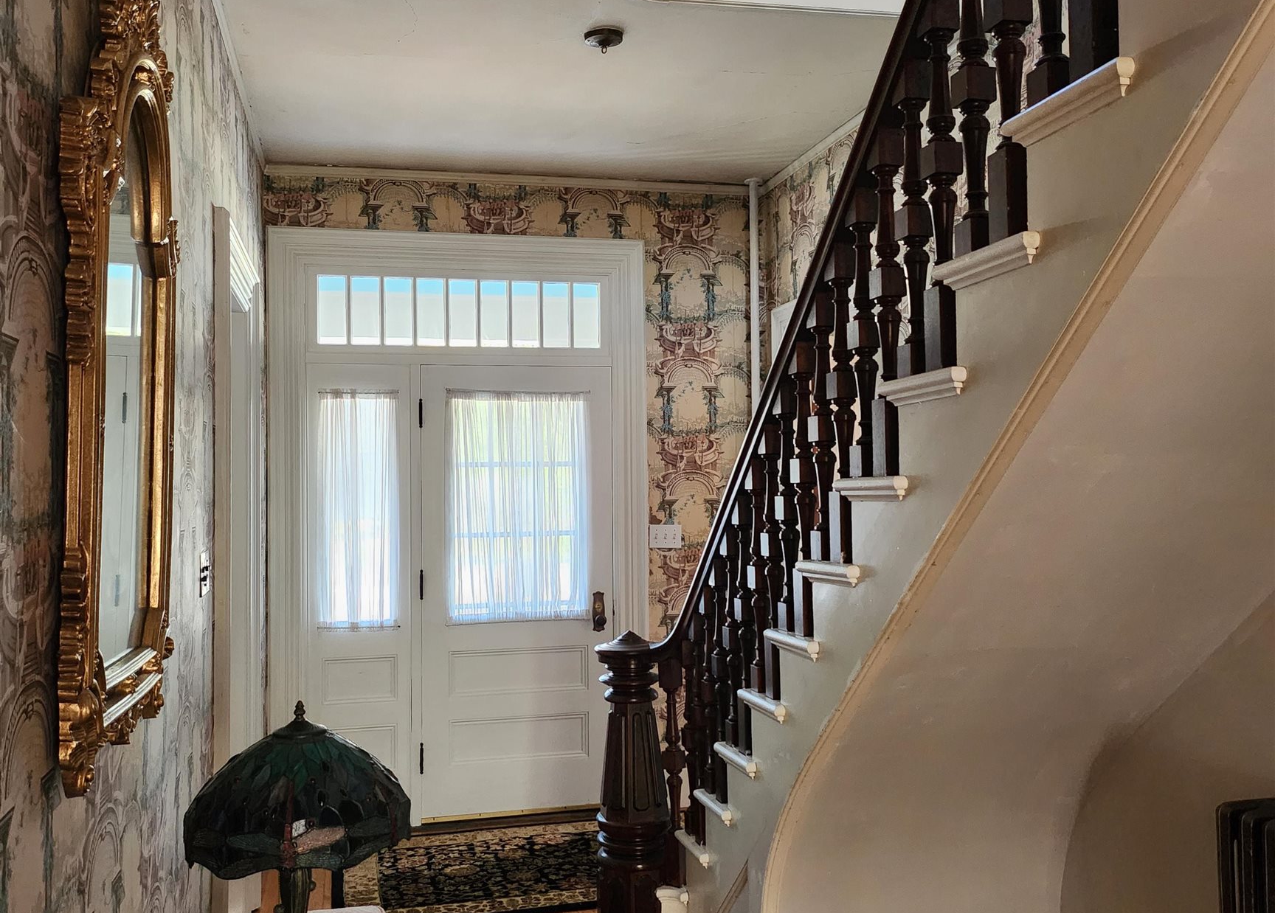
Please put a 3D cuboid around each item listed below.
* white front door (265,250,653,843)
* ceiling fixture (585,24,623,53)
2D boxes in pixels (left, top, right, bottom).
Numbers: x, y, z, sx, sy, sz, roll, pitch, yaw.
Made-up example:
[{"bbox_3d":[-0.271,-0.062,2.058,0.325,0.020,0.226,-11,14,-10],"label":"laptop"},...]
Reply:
[{"bbox_3d":[-0.795,0.324,5.516,1.755,2.729,0.120,0,-1,-14],"label":"white front door"},{"bbox_3d":[-0.108,-1.353,3.858,0.128,0.070,0.128,-1,-1,0],"label":"ceiling fixture"}]

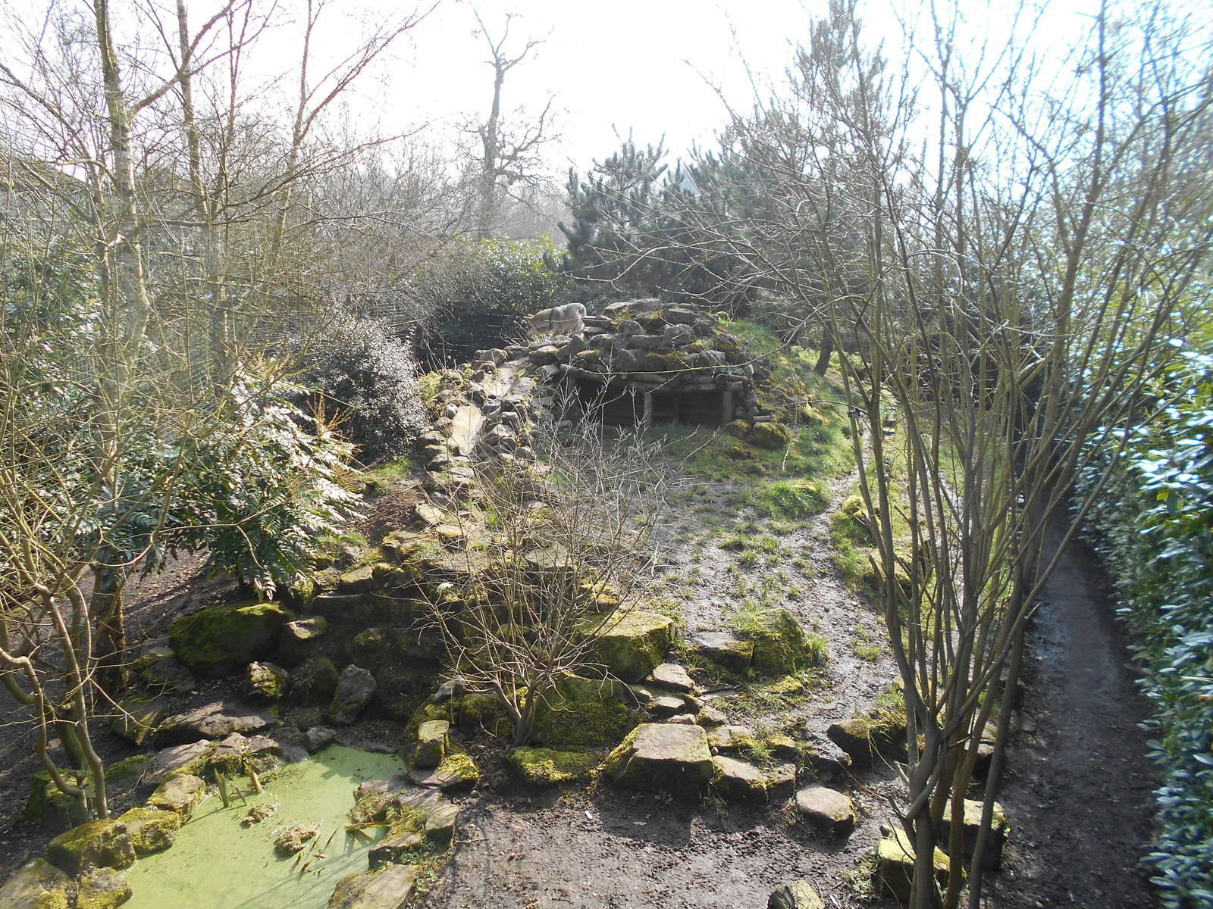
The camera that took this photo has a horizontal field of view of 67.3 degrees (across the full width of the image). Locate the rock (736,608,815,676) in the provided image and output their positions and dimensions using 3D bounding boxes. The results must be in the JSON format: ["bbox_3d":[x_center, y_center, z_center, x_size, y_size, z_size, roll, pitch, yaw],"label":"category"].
[{"bbox_3d":[1.535,1.701,8.284,0.706,0.525,0.565,2,14,10],"label":"rock"}]

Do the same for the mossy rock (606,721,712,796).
[{"bbox_3d":[0.349,2.077,6.209,0.743,0.360,0.460,0,13,0],"label":"mossy rock"}]

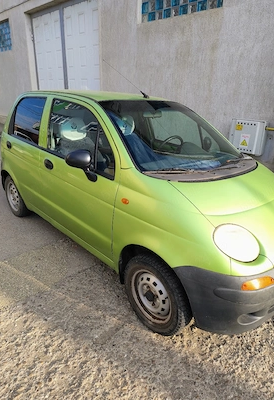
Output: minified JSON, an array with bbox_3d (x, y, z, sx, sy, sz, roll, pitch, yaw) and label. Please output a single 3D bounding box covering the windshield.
[{"bbox_3d":[0.317,-0.544,2.255,1.270,0.160,0.860,-18,62,-41],"label":"windshield"}]

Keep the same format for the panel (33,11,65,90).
[{"bbox_3d":[-2.787,-3.903,8.958,0.070,3.400,1.700,-19,29,-40],"label":"panel"}]

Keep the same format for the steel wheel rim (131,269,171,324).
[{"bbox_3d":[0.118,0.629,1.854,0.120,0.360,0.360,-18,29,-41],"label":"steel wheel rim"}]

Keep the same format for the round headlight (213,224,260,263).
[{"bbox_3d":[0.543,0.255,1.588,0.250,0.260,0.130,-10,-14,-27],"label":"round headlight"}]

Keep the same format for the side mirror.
[{"bbox_3d":[-0.390,-0.245,1.933,0.200,0.200,0.150,-18,29,-41],"label":"side mirror"}]

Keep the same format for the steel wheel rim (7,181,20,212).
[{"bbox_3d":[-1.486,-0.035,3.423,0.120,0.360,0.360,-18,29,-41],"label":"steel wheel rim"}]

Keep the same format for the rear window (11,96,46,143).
[{"bbox_3d":[-1.091,-0.809,2.755,0.700,0.420,0.050,22,13,42],"label":"rear window"}]

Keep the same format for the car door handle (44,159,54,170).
[{"bbox_3d":[-0.777,-0.313,2.446,0.040,0.095,0.150,-18,29,-41],"label":"car door handle"}]

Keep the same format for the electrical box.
[{"bbox_3d":[1.793,-1.011,4.497,0.200,0.510,0.420,-19,29,-40],"label":"electrical box"}]

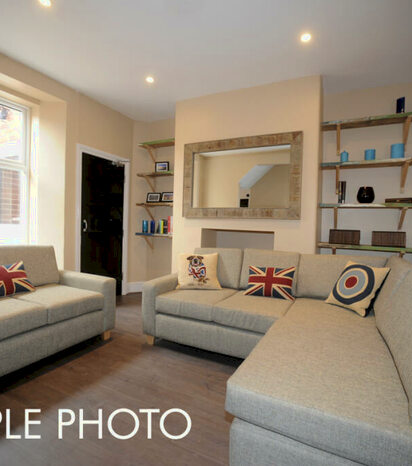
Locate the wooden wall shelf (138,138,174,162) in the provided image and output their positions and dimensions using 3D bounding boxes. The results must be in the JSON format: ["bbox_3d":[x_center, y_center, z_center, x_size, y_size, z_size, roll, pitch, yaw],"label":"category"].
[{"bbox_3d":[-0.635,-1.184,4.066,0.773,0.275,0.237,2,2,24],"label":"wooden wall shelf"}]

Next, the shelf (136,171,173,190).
[{"bbox_3d":[-0.646,-0.738,4.078,0.768,0.271,0.237,2,2,24],"label":"shelf"}]

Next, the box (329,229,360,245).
[{"bbox_3d":[1.577,0.049,3.096,0.301,0.162,0.187,2,2,24],"label":"box"}]

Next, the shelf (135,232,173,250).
[{"bbox_3d":[-0.674,0.152,4.105,0.773,0.276,0.237,2,2,24],"label":"shelf"}]

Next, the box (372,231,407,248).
[{"bbox_3d":[1.957,0.066,2.928,0.295,0.162,0.187,2,2,24],"label":"box"}]

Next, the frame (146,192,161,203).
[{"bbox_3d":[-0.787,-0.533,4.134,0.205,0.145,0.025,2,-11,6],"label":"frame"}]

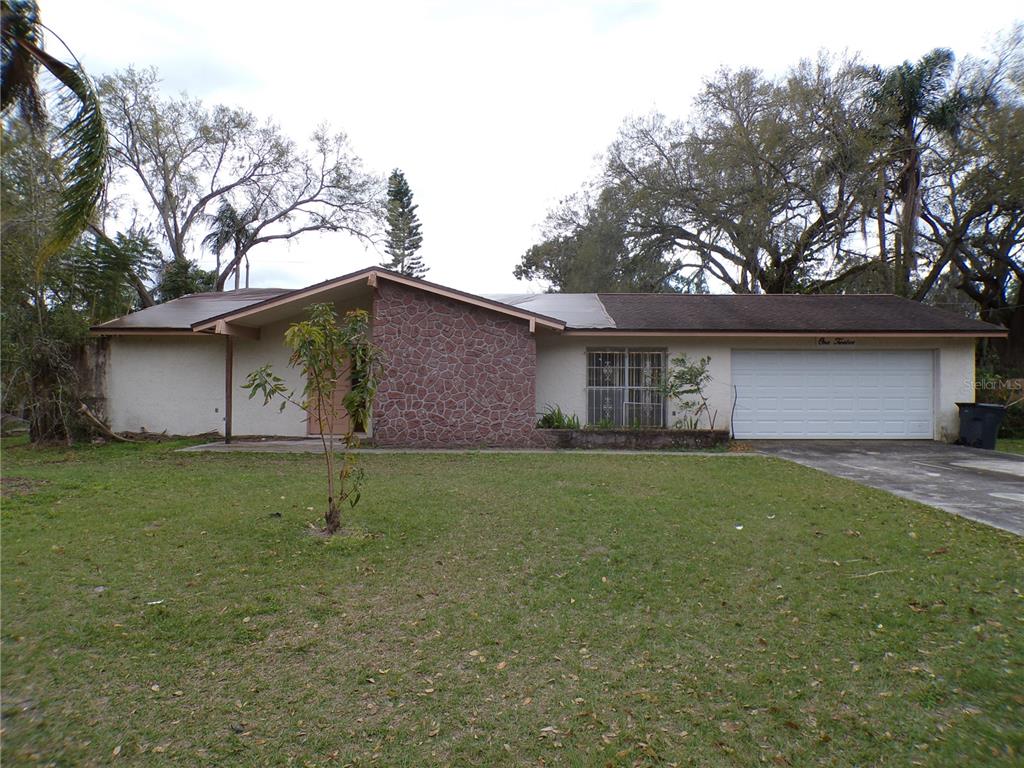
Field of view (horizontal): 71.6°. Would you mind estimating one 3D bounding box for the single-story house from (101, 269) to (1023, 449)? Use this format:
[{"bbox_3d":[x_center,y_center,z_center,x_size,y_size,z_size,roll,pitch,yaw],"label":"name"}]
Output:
[{"bbox_3d":[0.830,-0.630,20.300,21.300,4.000,11.200,0,0,0],"label":"single-story house"}]

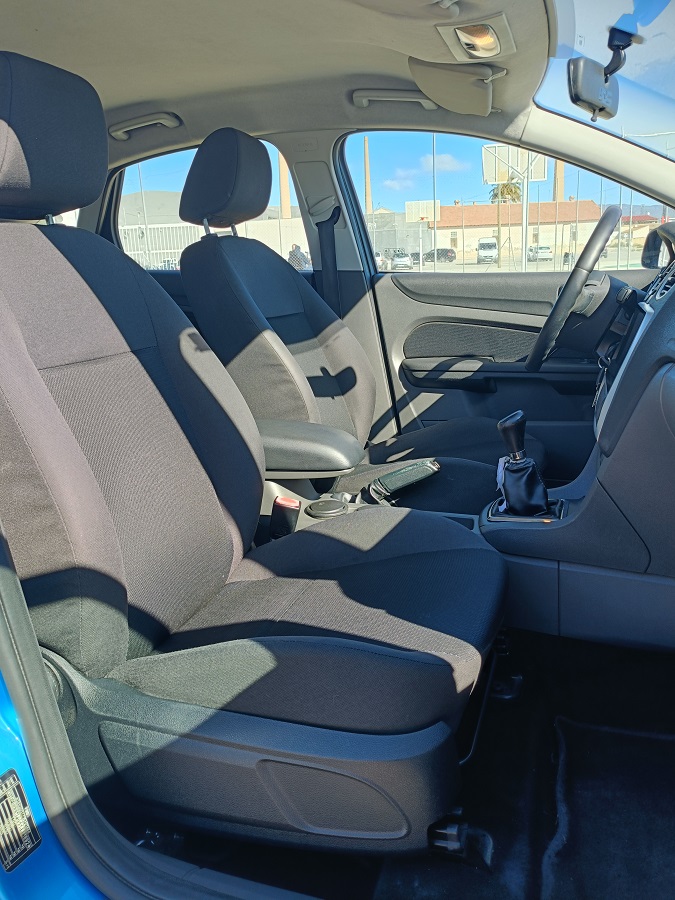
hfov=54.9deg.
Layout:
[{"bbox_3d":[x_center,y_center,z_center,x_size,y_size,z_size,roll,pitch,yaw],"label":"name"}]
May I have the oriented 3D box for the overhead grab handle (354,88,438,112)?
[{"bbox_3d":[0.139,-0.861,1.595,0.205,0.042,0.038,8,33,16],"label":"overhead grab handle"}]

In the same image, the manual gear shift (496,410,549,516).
[{"bbox_3d":[0.339,0.023,1.180,0.090,0.185,0.080,3,16,19],"label":"manual gear shift"}]

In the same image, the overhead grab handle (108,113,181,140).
[{"bbox_3d":[-0.514,-0.871,1.754,0.205,0.042,0.038,-4,29,18],"label":"overhead grab handle"}]

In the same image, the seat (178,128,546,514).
[{"bbox_3d":[0.072,-0.293,1.588,0.860,1.000,0.520,3,16,19],"label":"seat"}]

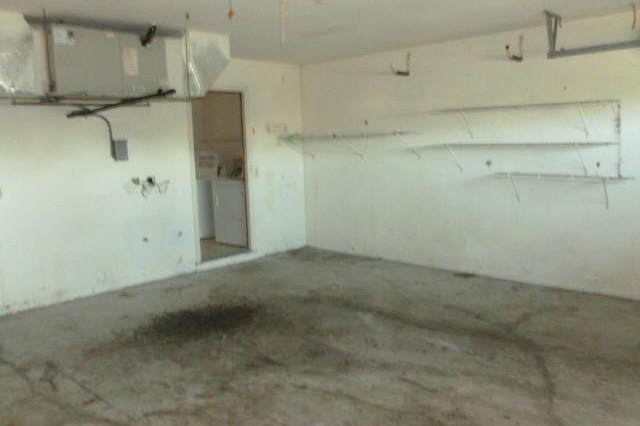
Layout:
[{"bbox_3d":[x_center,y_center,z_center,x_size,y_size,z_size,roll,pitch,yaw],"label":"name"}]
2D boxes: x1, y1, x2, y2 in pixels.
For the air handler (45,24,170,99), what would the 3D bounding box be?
[{"bbox_3d":[-1.976,-1.283,4.625,0.560,0.548,1.075,6,11,44],"label":"air handler"}]

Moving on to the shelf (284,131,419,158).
[{"bbox_3d":[0.327,-0.835,6.479,1.961,0.292,0.382,6,11,44],"label":"shelf"}]

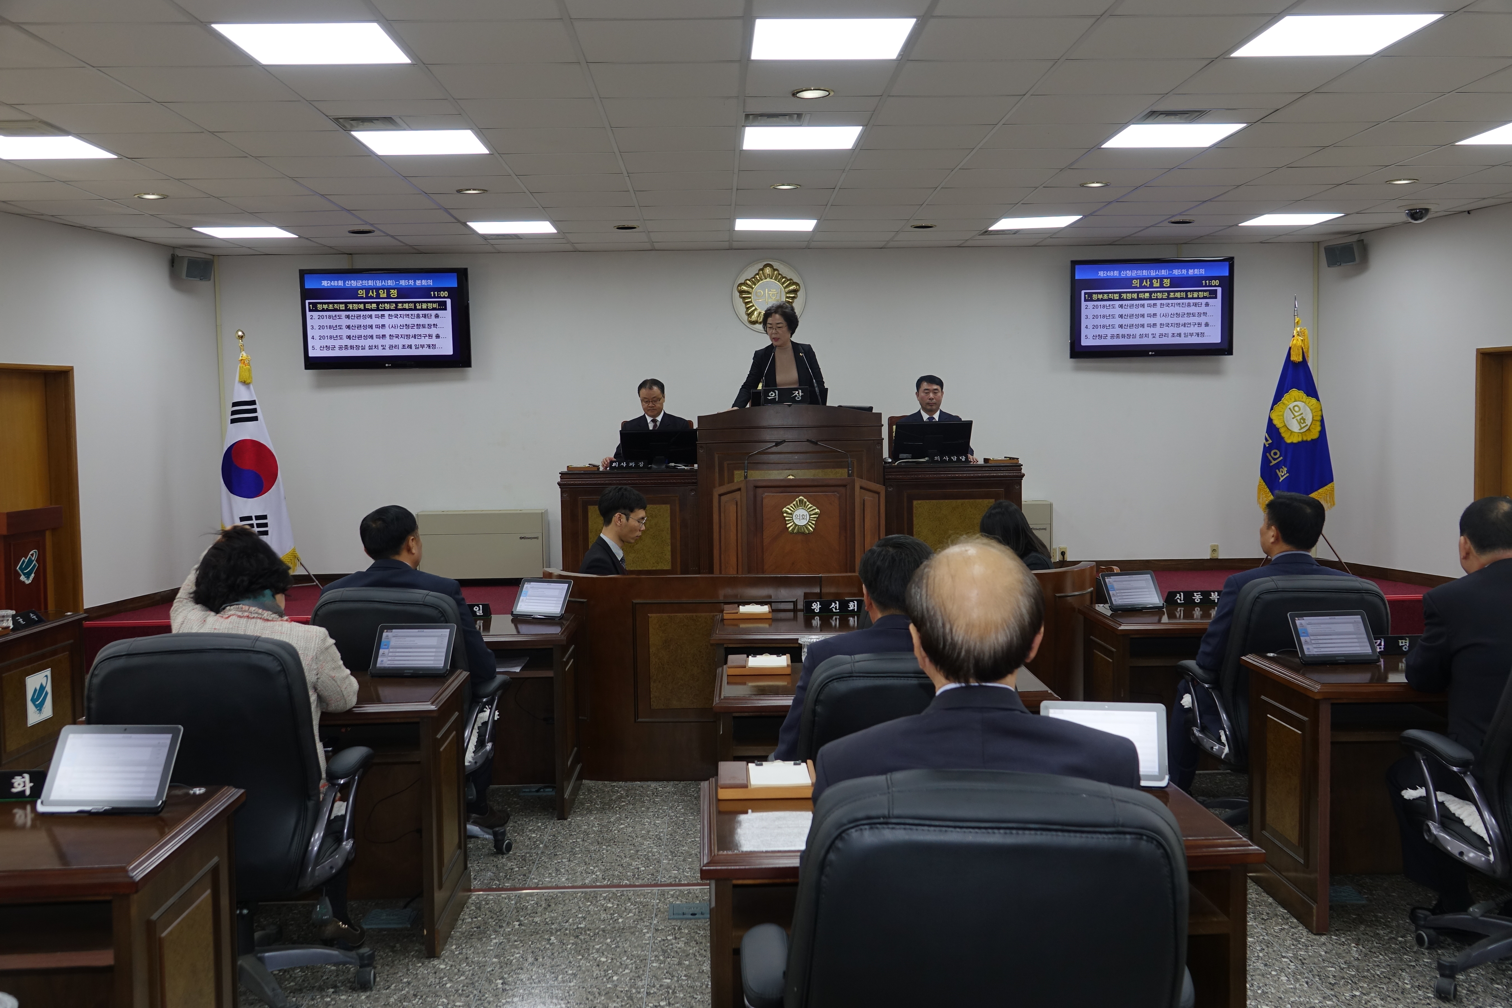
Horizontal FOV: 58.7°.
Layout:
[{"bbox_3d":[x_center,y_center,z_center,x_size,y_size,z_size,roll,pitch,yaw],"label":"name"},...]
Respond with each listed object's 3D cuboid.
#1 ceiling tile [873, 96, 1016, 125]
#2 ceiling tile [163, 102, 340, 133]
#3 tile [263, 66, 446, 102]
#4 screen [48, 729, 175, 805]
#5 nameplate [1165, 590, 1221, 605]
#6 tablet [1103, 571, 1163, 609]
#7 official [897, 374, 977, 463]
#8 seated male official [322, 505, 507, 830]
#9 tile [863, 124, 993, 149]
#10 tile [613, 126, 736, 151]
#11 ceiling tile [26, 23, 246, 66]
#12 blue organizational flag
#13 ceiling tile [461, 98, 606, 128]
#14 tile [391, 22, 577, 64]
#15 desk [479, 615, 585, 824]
[{"bbox_3d":[0.867,-1.802,6.149,0.598,0.020,0.592,-1,4,-2],"label":"ceiling tile"},{"bbox_3d":[-2.228,-1.730,5.992,0.595,0.020,0.585,-1,4,-2],"label":"ceiling tile"},{"bbox_3d":[-1.564,-1.676,5.328,0.600,0.020,0.585,-1,4,-2],"label":"tile"},{"bbox_3d":[-1.283,0.526,2.682,0.230,0.150,0.012,-1,-31,5],"label":"screen"},{"bbox_3d":[1.915,0.403,5.853,0.280,0.068,0.060,-1,4,-2],"label":"nameplate"},{"bbox_3d":[1.616,0.376,5.767,0.257,0.178,0.014,-2,-30,-15],"label":"tablet"},{"bbox_3d":[1.257,-0.235,9.312,0.560,1.320,0.720,-1,4,-2],"label":"official"},{"bbox_3d":[-1.316,0.655,5.216,0.570,1.336,0.760,0,4,7],"label":"seated male official"},{"bbox_3d":[0.850,-1.838,6.735,0.598,0.020,0.592,-1,4,-2],"label":"tile"},{"bbox_3d":[-0.394,-1.797,6.621,0.595,0.020,0.585,-1,4,-2],"label":"tile"},{"bbox_3d":[-2.223,-1.677,4.889,0.598,0.020,0.592,-1,4,-2],"label":"ceiling tile"},{"bbox_3d":[4.248,-0.735,10.563,0.580,1.600,0.340,0,4,10],"label":"blue organizational flag"},{"bbox_3d":[-0.973,-1.718,5.897,0.590,0.020,0.575,-1,4,-2],"label":"ceiling tile"},{"bbox_3d":[-0.973,-1.698,4.924,0.598,0.020,0.592,-1,4,-2],"label":"tile"},{"bbox_3d":[-1.244,0.866,5.500,1.000,0.720,0.600,-1,4,-2],"label":"desk"}]

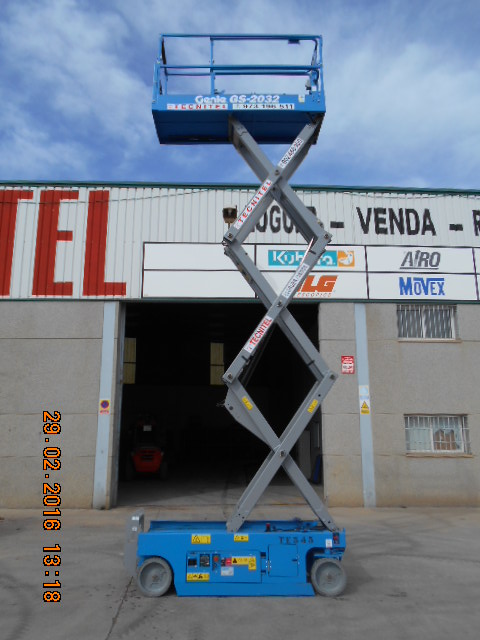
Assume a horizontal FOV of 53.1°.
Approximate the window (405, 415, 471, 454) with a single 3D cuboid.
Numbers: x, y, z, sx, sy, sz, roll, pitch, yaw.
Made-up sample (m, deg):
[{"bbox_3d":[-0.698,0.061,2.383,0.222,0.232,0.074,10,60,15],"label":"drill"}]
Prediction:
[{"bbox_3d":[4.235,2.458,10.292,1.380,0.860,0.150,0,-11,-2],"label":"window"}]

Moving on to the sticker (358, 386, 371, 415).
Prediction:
[{"bbox_3d":[2.683,1.712,10.325,0.210,0.610,0.010,0,-11,-2],"label":"sticker"}]

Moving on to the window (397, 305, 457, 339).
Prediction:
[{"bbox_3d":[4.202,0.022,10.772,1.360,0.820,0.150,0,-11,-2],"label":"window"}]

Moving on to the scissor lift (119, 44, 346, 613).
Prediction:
[{"bbox_3d":[-0.075,-0.369,6.141,2.430,6.880,0.820,0,-11,-1],"label":"scissor lift"}]

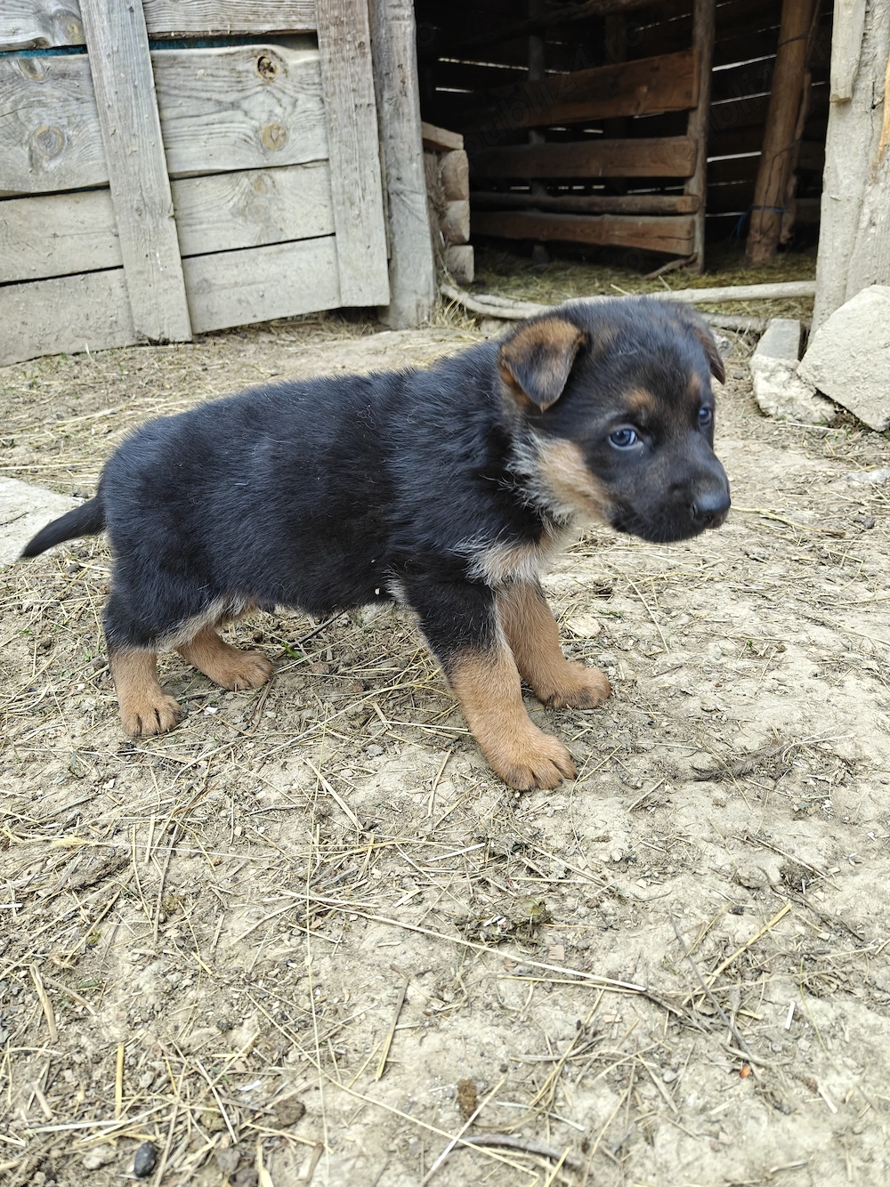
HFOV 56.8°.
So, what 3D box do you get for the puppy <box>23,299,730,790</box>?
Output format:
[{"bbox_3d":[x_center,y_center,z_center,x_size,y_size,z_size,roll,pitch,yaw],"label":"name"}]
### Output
[{"bbox_3d":[-0.085,-0.037,0.551,0.487,0.291,0.180,3,27,13],"label":"puppy"}]

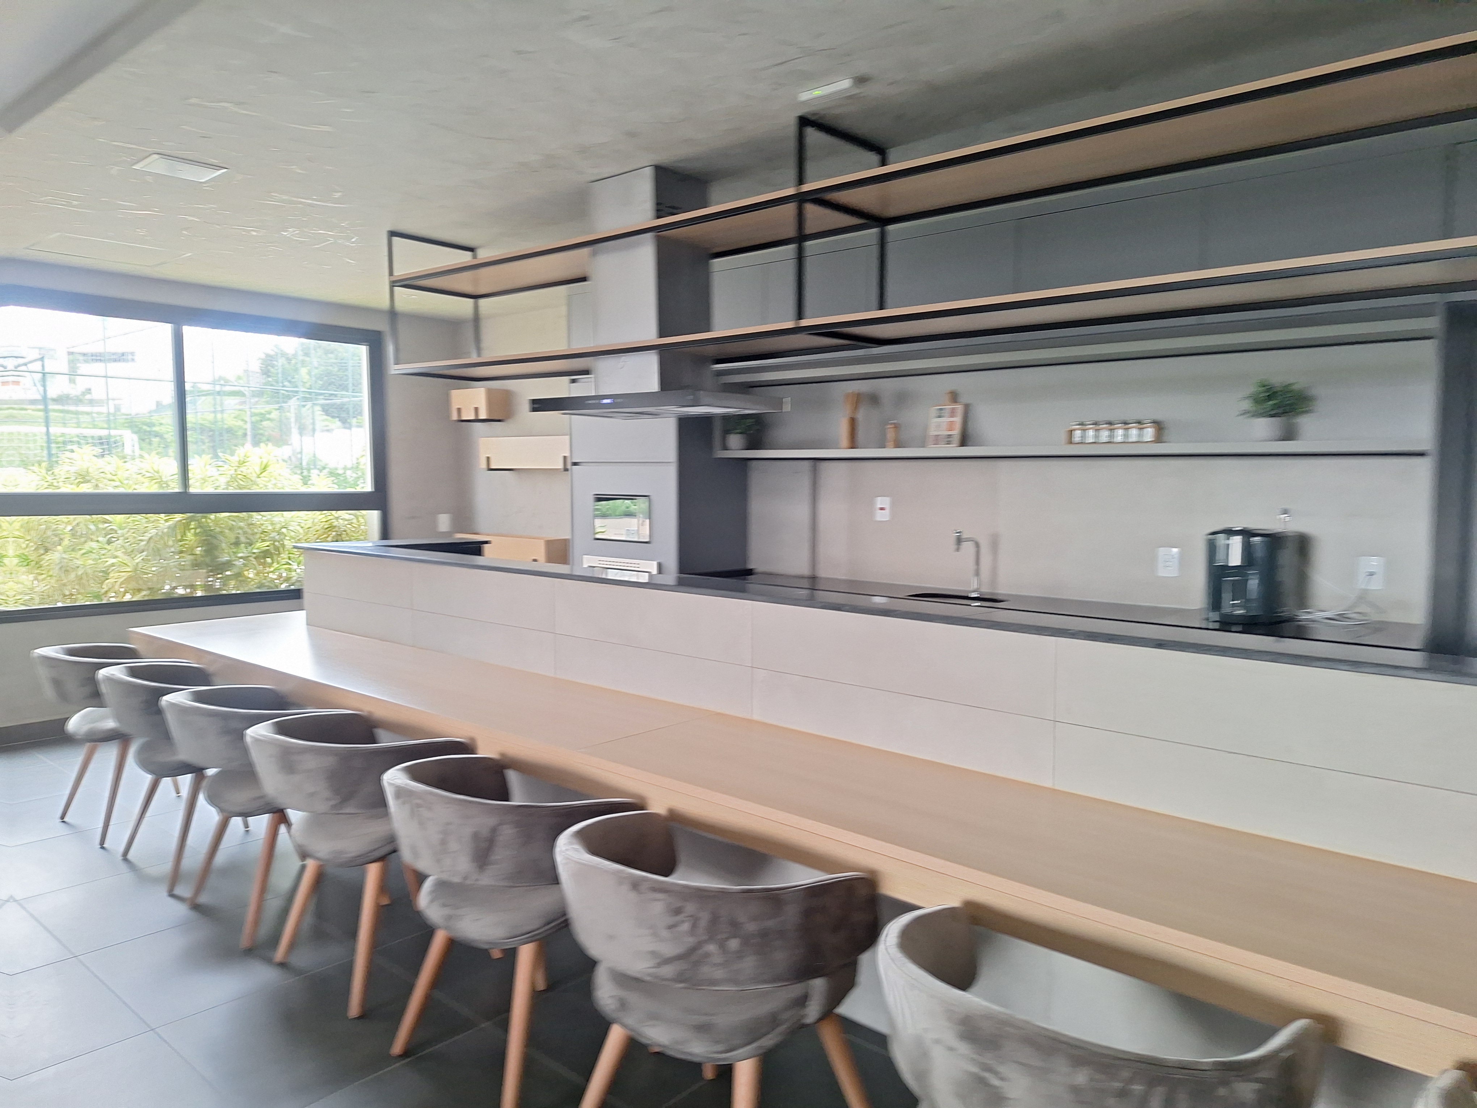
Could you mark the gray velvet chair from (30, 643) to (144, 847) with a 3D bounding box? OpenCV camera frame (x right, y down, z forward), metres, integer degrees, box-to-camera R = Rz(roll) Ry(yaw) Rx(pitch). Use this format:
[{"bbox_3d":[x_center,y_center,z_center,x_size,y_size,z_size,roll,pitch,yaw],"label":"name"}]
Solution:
[{"bbox_3d":[-2.569,0.750,4.101,0.565,0.760,0.580,4,6,41],"label":"gray velvet chair"}]

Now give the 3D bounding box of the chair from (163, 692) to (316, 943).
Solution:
[{"bbox_3d":[-1.577,0.823,3.278,0.565,0.760,0.580,4,6,41],"label":"chair"}]

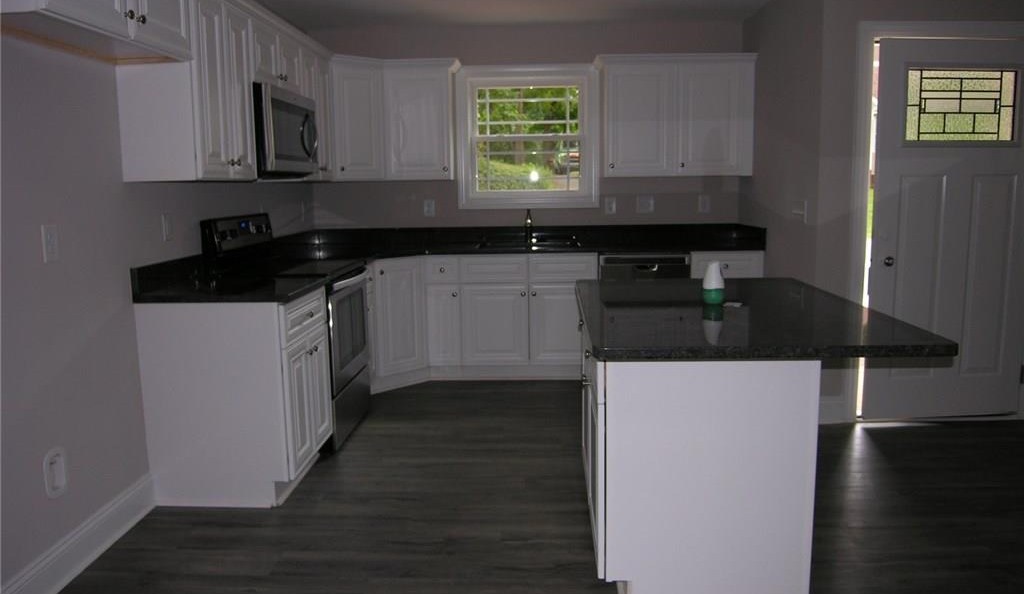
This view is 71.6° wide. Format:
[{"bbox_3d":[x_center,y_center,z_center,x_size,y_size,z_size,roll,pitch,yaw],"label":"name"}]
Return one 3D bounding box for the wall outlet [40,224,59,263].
[{"bbox_3d":[-1.544,-0.179,2.388,0.012,0.118,0.075,0,9,2],"label":"wall outlet"}]

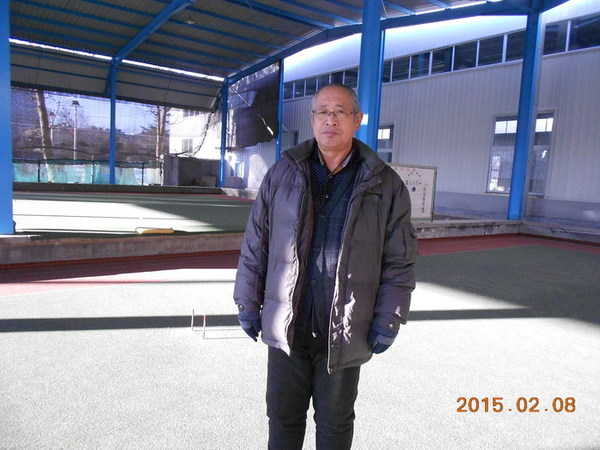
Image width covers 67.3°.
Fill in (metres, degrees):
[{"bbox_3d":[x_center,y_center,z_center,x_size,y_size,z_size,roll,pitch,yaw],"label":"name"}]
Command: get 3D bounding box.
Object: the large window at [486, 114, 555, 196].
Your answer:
[{"bbox_3d":[8.758,-2.822,18.051,0.120,3.204,2.394,-2,8,-37],"label":"large window"}]

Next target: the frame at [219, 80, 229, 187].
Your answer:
[{"bbox_3d":[-4.877,-5.803,28.924,0.250,6.680,0.300,-2,8,-37],"label":"frame"}]

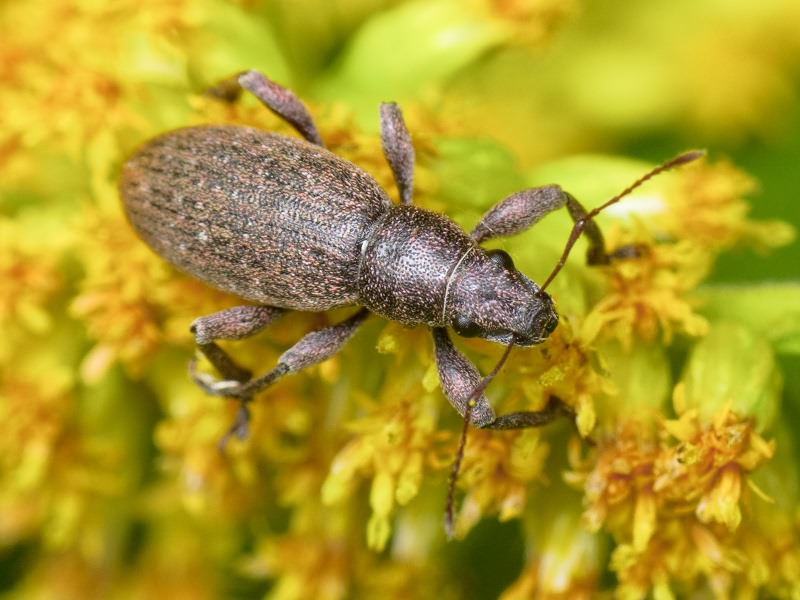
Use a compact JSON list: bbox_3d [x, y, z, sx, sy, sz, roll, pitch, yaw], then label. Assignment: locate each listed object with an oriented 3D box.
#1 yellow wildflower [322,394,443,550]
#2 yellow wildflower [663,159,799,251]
[{"bbox_3d":[0.000,0.004,0.066,0.002,0.003,0.002,0,20,0],"label":"yellow wildflower"},{"bbox_3d":[0.007,-0.002,0.067,0.002,0.002,0.002,-11,23,-28],"label":"yellow wildflower"}]

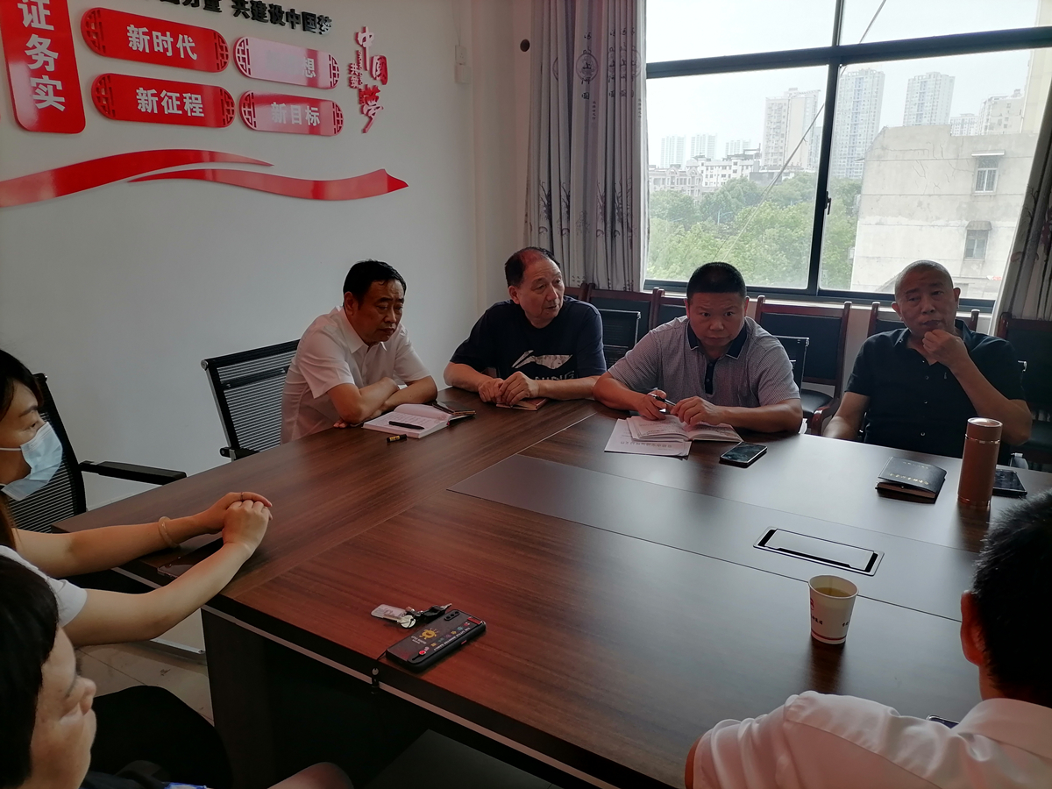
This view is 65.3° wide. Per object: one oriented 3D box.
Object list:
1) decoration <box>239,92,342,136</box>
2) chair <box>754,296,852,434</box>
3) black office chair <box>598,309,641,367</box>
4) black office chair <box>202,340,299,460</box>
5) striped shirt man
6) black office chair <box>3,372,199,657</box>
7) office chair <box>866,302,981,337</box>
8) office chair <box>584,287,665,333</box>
[{"bbox_3d":[-1.192,-1.442,4.223,0.025,0.190,0.680,9,17,31],"label":"decoration"},{"bbox_3d":[1.300,0.008,4.143,0.469,0.928,0.561,8,16,29],"label":"chair"},{"bbox_3d":[0.134,0.129,3.618,0.571,0.949,0.602,8,16,29],"label":"black office chair"},{"bbox_3d":[-0.675,0.333,2.829,0.602,0.949,0.571,8,16,29],"label":"black office chair"},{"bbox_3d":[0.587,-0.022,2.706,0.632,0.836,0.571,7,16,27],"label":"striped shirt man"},{"bbox_3d":[-1.257,0.485,2.239,0.602,0.949,0.571,5,15,20],"label":"black office chair"},{"bbox_3d":[1.748,0.094,3.783,0.469,0.928,0.561,9,17,31],"label":"office chair"},{"bbox_3d":[0.465,-0.161,4.824,0.459,0.928,0.561,9,17,30],"label":"office chair"}]

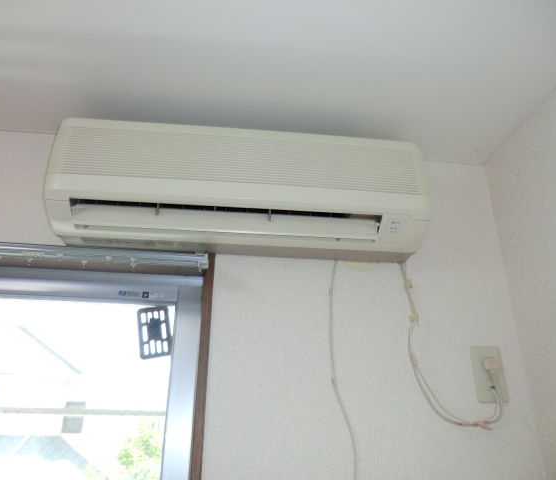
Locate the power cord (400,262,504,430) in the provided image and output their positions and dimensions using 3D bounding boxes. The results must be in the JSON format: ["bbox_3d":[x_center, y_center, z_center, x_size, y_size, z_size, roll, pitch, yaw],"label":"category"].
[{"bbox_3d":[0.383,0.218,0.979,0.203,0.365,0.040,3,-24,-5],"label":"power cord"}]

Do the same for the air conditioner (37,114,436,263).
[{"bbox_3d":[-0.074,-0.109,1.005,0.788,0.242,0.162,3,-24,-5],"label":"air conditioner"}]

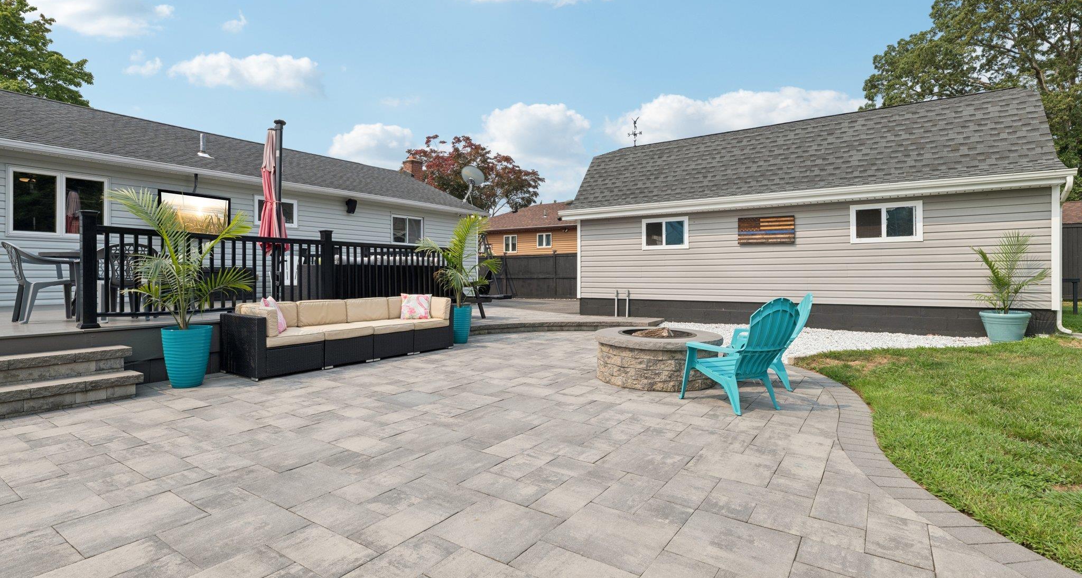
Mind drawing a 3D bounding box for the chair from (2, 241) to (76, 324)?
[{"bbox_3d":[-5.630,-0.076,5.780,0.560,0.880,0.580,1,2,37],"label":"chair"}]

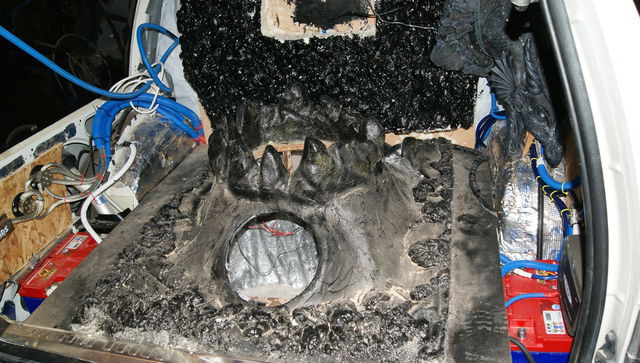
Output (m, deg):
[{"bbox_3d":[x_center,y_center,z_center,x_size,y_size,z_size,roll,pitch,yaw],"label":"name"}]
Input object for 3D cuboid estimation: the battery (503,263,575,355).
[{"bbox_3d":[0.552,0.370,1.263,0.175,0.190,0.280,1,31,15],"label":"battery"}]

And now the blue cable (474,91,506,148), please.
[{"bbox_3d":[0.682,-0.244,1.920,0.130,0.230,0.120,1,31,15],"label":"blue cable"}]

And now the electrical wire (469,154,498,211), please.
[{"bbox_3d":[0.535,-0.002,1.596,0.085,0.030,0.380,1,31,15],"label":"electrical wire"}]

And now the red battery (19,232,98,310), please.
[{"bbox_3d":[-0.810,0.335,1.628,0.175,0.190,0.280,0,31,13],"label":"red battery"}]

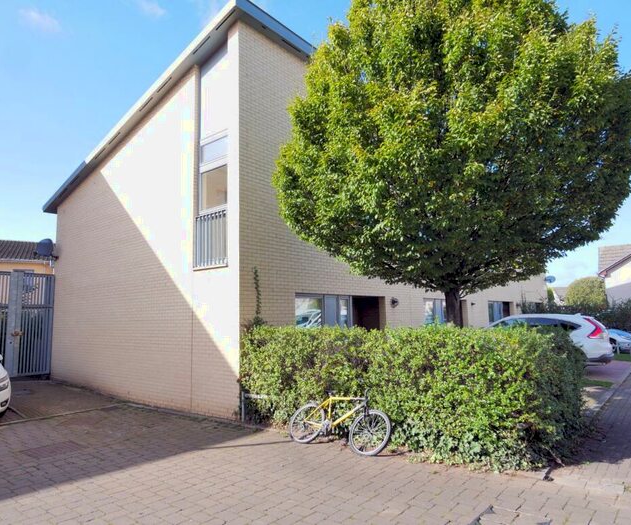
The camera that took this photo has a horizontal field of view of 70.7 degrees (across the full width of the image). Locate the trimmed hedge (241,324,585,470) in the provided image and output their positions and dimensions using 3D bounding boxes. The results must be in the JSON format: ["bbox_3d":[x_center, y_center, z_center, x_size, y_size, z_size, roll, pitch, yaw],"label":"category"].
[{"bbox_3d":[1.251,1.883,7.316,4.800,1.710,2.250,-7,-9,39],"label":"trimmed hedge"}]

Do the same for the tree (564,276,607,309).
[{"bbox_3d":[23.266,3.610,37.697,3.933,4.864,3.933,-7,-9,39],"label":"tree"}]

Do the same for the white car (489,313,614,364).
[{"bbox_3d":[6.728,2.553,14.219,4.550,1.690,1.820,-7,-9,39],"label":"white car"}]

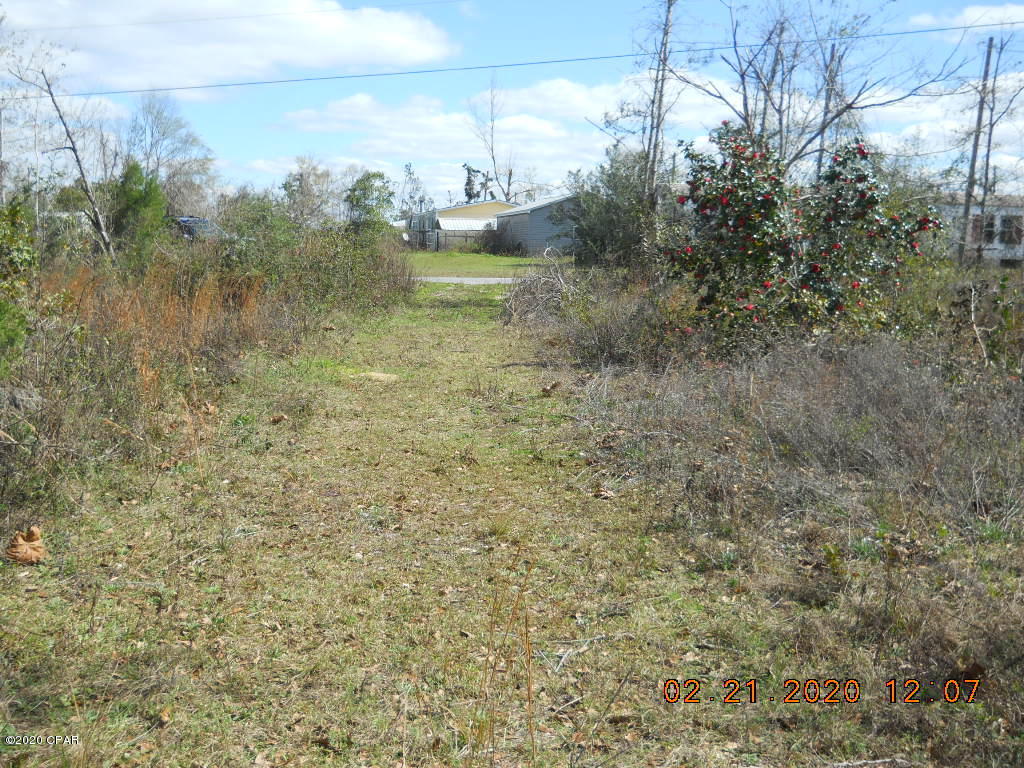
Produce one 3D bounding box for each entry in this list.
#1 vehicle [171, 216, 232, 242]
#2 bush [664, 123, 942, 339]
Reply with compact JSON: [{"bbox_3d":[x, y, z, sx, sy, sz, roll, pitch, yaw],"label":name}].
[{"bbox_3d":[-10.200,-4.380,34.700,4.900,1.800,1.920,4,9,24],"label":"vehicle"},{"bbox_3d":[3.930,-1.970,14.800,3.700,3.000,3.100,0,8,0],"label":"bush"}]

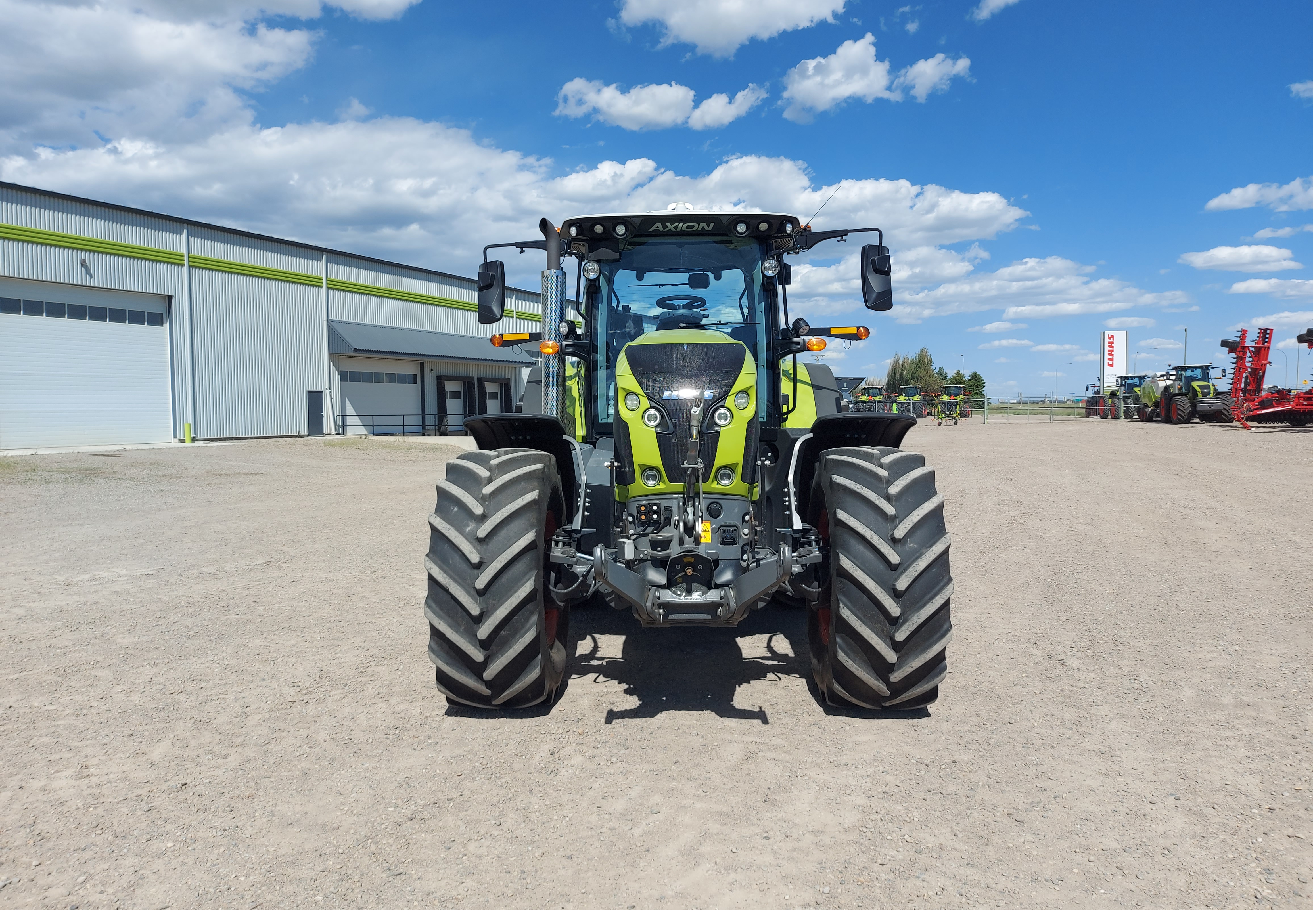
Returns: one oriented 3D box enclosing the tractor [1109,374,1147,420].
[{"bbox_3d":[38.050,-4.600,72.000,3.000,3.350,5.600,1,3,17],"label":"tractor"}]

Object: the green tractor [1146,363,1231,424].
[{"bbox_3d":[32.000,-3.560,54.000,3.000,3.350,5.600,1,3,19],"label":"green tractor"}]

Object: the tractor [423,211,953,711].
[{"bbox_3d":[0.190,-0.180,7.200,3.000,3.270,5.250,0,3,0],"label":"tractor"}]

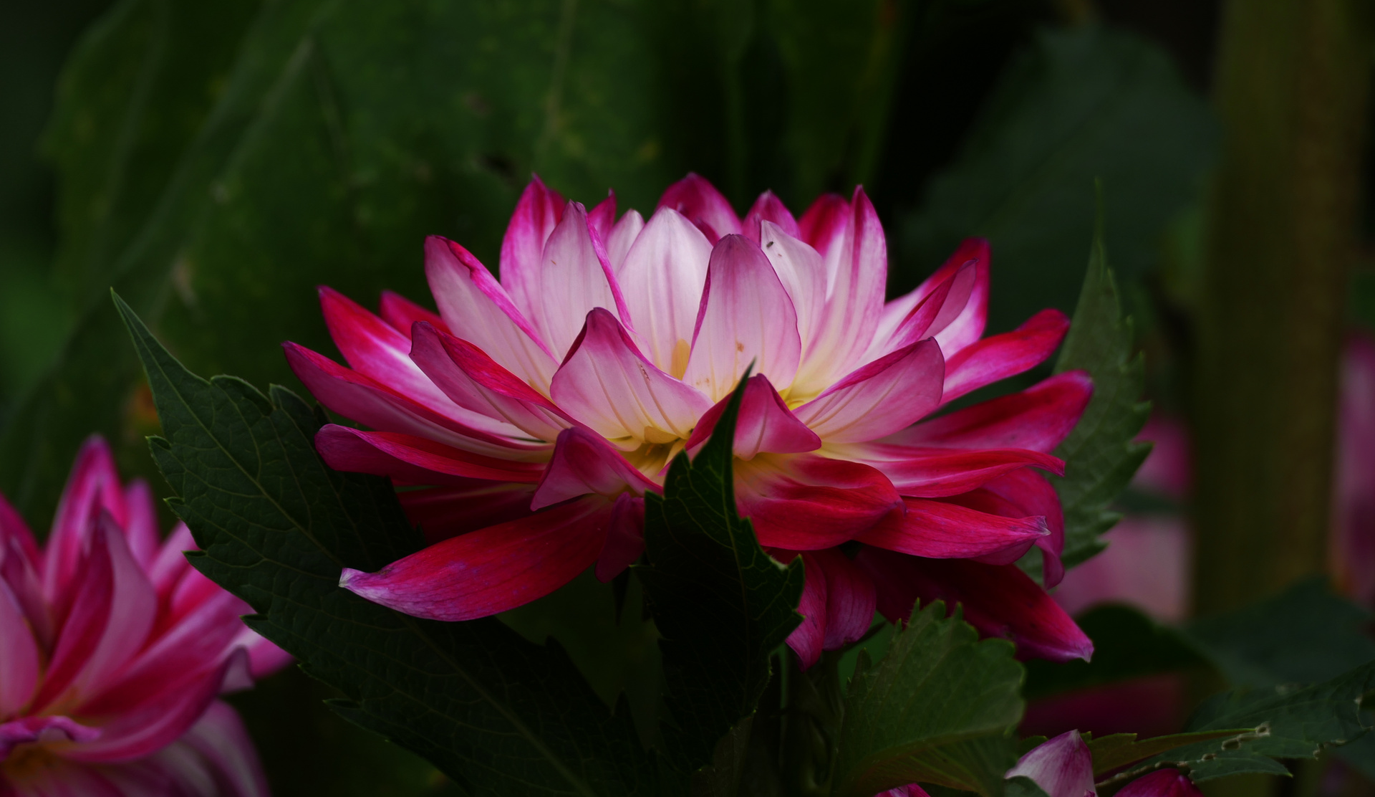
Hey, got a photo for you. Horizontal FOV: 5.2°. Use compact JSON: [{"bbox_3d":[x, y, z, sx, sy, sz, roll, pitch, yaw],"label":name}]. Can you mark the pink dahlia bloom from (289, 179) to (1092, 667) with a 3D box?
[{"bbox_3d":[0.000,0.003,2.200,0.116,0.060,0.112,0,14,0],"label":"pink dahlia bloom"}]

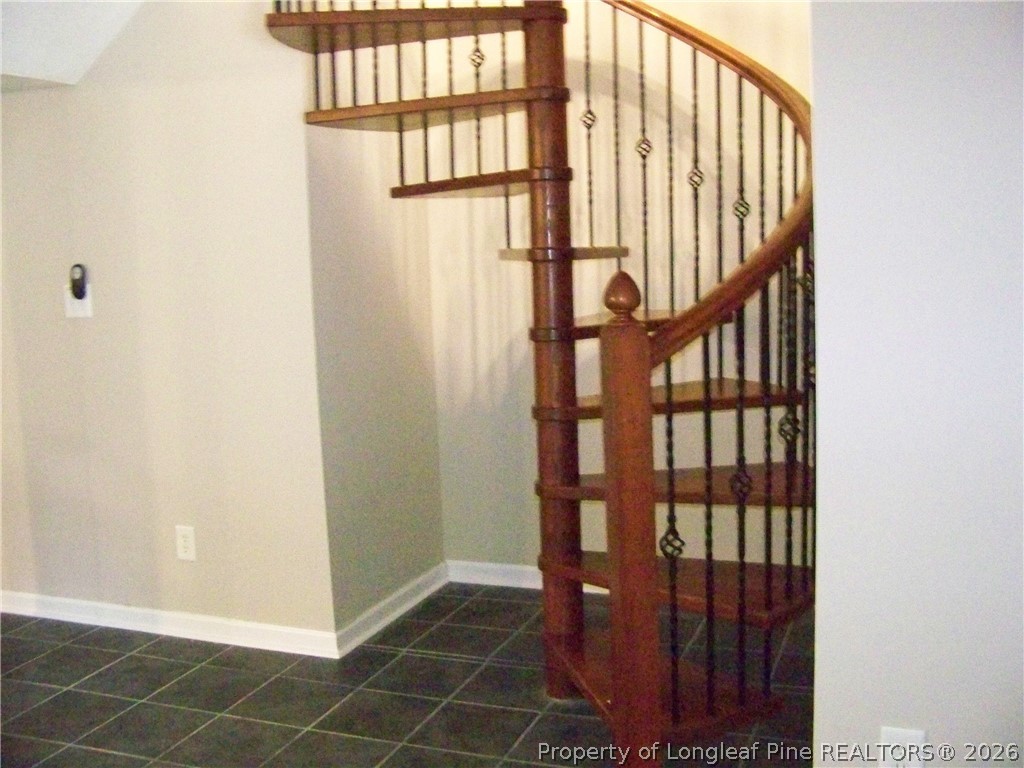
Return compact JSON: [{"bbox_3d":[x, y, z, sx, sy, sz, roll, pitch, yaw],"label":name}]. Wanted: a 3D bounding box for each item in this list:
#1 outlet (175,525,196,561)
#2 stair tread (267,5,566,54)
[{"bbox_3d":[-1.132,0.554,3.687,0.071,0.116,0.010,1,8,21],"label":"outlet"},{"bbox_3d":[-0.257,-1.026,3.003,0.829,0.032,0.450,-1,7,6],"label":"stair tread"}]

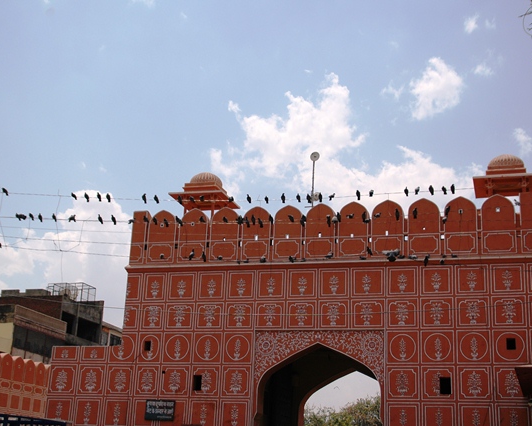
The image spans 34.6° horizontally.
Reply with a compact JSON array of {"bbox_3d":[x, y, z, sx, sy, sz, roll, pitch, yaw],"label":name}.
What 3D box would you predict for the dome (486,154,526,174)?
[{"bbox_3d":[11.889,-2.313,42.190,1.815,1.133,1.815,-3,-19,16],"label":"dome"}]

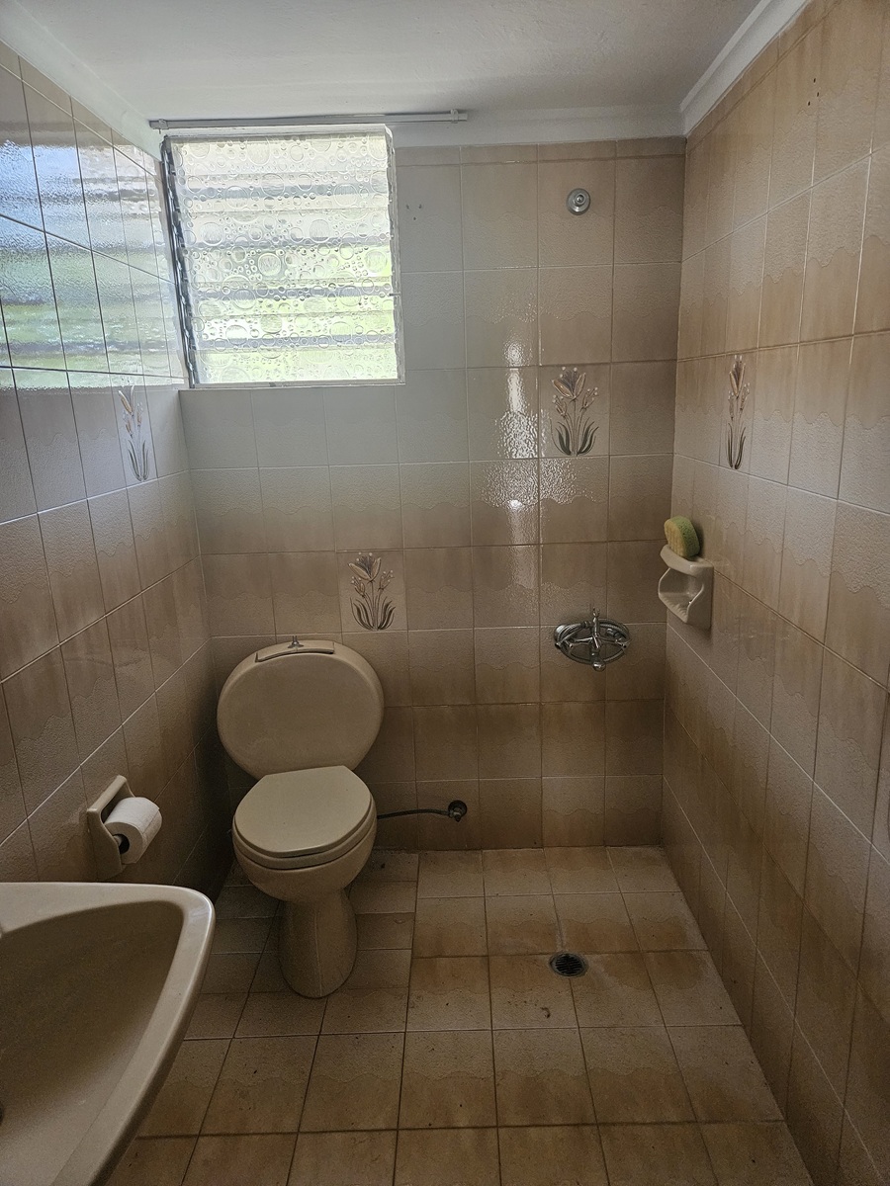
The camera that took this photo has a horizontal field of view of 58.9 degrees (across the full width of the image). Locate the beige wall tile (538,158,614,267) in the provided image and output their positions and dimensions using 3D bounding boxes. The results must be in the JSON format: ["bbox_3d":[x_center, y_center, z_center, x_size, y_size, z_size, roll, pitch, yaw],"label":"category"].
[{"bbox_3d":[0.345,-0.995,2.072,0.200,0.252,0.012,-2,16,1],"label":"beige wall tile"}]

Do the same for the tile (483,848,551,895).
[{"bbox_3d":[0.220,0.868,2.442,0.199,0.010,0.243,-2,14,1],"label":"tile"}]

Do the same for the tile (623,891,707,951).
[{"bbox_3d":[0.611,0.921,2.206,0.178,0.012,0.250,-2,15,1],"label":"tile"}]

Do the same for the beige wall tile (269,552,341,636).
[{"bbox_3d":[-0.416,0.001,2.361,0.200,0.252,0.012,-2,16,1],"label":"beige wall tile"}]

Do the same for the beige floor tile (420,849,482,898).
[{"bbox_3d":[0.018,0.875,2.447,0.199,0.010,0.243,-2,14,1],"label":"beige floor tile"}]

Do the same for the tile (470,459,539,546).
[{"bbox_3d":[0.175,-0.264,2.294,0.200,0.251,0.010,-2,14,1],"label":"tile"}]

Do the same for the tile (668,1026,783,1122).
[{"bbox_3d":[0.598,1.036,1.705,0.175,0.010,0.248,-2,14,1],"label":"tile"}]

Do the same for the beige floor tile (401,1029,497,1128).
[{"bbox_3d":[0.009,1.060,1.722,0.203,0.010,0.254,-2,14,1],"label":"beige floor tile"}]

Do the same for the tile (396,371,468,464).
[{"bbox_3d":[-0.035,-0.497,2.216,0.200,0.252,0.012,-2,16,1],"label":"tile"}]

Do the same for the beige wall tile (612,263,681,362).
[{"bbox_3d":[0.549,-0.766,2.157,0.181,0.250,0.010,-2,14,1],"label":"beige wall tile"}]

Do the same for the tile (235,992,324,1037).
[{"bbox_3d":[-0.393,1.030,1.923,0.204,0.010,0.143,-2,14,1],"label":"tile"}]

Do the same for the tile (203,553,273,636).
[{"bbox_3d":[-0.619,0.006,2.374,0.199,0.250,0.010,-2,14,1],"label":"tile"}]

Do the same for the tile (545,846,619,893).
[{"bbox_3d":[0.421,0.863,2.446,0.200,0.010,0.247,-2,14,1],"label":"tile"}]

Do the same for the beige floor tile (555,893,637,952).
[{"bbox_3d":[0.418,0.922,2.203,0.200,0.010,0.250,-2,14,1],"label":"beige floor tile"}]

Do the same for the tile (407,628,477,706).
[{"bbox_3d":[-0.007,0.231,2.411,0.199,0.250,0.010,-2,14,1],"label":"tile"}]

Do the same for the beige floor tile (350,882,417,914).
[{"bbox_3d":[-0.184,0.914,2.354,0.198,0.010,0.156,-2,14,1],"label":"beige floor tile"}]

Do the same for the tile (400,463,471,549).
[{"bbox_3d":[-0.027,-0.254,2.284,0.200,0.250,0.010,-2,16,2],"label":"tile"}]

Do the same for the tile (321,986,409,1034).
[{"bbox_3d":[-0.190,1.021,1.918,0.200,0.010,0.139,-2,14,1],"label":"tile"}]

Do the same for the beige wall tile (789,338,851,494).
[{"bbox_3d":[0.643,-0.301,1.347,0.010,0.251,0.200,-2,14,1],"label":"beige wall tile"}]

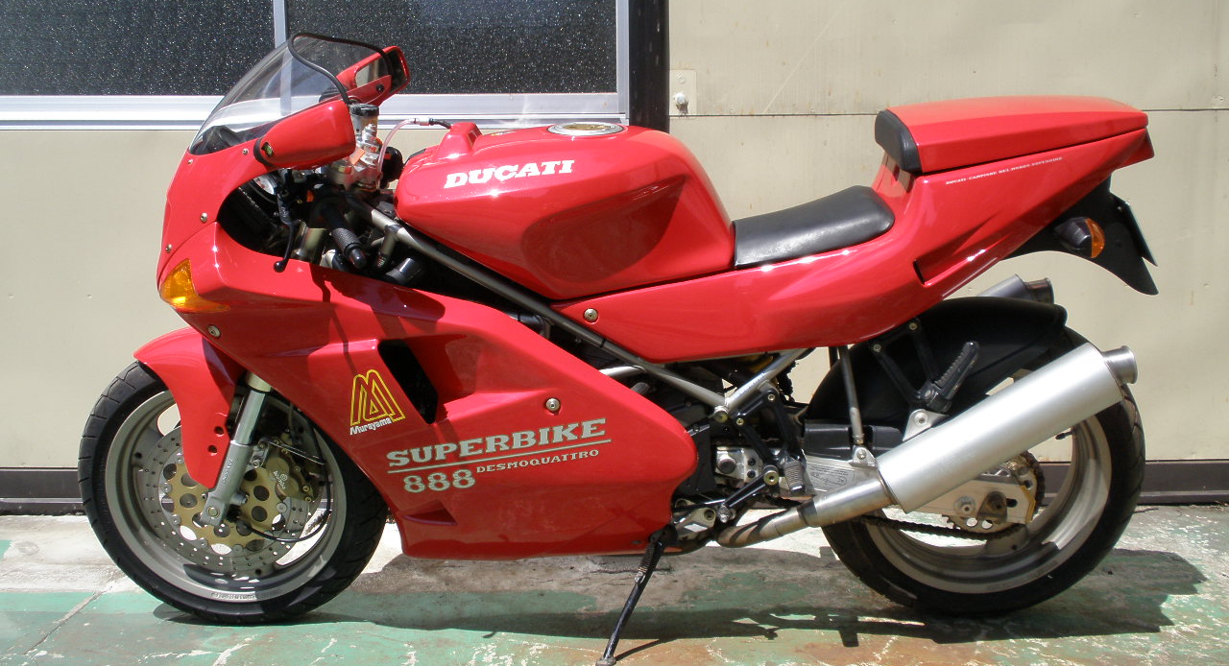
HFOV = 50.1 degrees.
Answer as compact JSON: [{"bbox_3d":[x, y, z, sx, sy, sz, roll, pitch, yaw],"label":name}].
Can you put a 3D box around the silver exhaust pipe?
[{"bbox_3d":[0.556,0.241,2.346,0.803,0.133,0.130,-30,13,16],"label":"silver exhaust pipe"}]

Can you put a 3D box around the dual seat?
[{"bbox_3d":[0.558,-0.277,2.346,0.700,0.265,0.290,0,19,0],"label":"dual seat"}]

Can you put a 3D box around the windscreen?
[{"bbox_3d":[-0.583,-0.422,2.292,0.340,0.220,0.420,0,19,0],"label":"windscreen"}]

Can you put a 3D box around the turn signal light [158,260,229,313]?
[{"bbox_3d":[-0.715,-0.079,2.238,0.120,0.085,0.100,-9,21,-23],"label":"turn signal light"}]

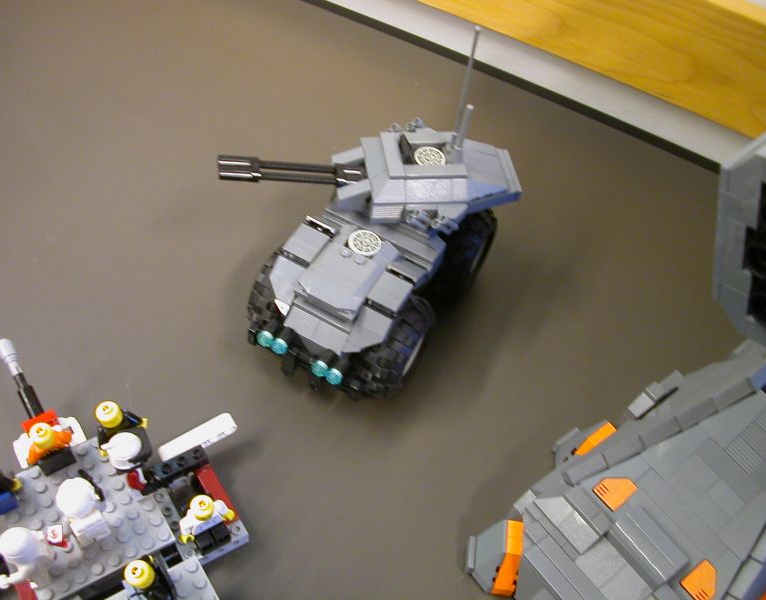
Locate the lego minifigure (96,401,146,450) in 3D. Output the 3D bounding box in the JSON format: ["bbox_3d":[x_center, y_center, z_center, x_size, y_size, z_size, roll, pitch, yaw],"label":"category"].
[{"bbox_3d":[-0.118,0.059,0.380,0.025,0.040,0.017,-34,64,-25],"label":"lego minifigure"}]

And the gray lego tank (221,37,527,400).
[{"bbox_3d":[-0.014,-0.050,0.416,0.130,0.144,0.139,28,57,15],"label":"gray lego tank"}]

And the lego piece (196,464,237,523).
[{"bbox_3d":[-0.075,0.090,0.390,0.009,0.009,0.032,-26,61,-21],"label":"lego piece"}]

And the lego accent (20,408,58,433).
[{"bbox_3d":[-0.151,0.057,0.380,0.016,0.008,0.009,-26,61,-21],"label":"lego accent"}]

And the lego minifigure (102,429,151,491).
[{"bbox_3d":[-0.110,0.071,0.372,0.017,0.041,0.022,-26,61,-21],"label":"lego minifigure"}]

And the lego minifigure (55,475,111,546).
[{"bbox_3d":[-0.127,0.088,0.358,0.022,0.041,0.017,-26,61,-21],"label":"lego minifigure"}]

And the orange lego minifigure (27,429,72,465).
[{"bbox_3d":[-0.146,0.064,0.374,0.021,0.014,0.012,-26,61,-21],"label":"orange lego minifigure"}]

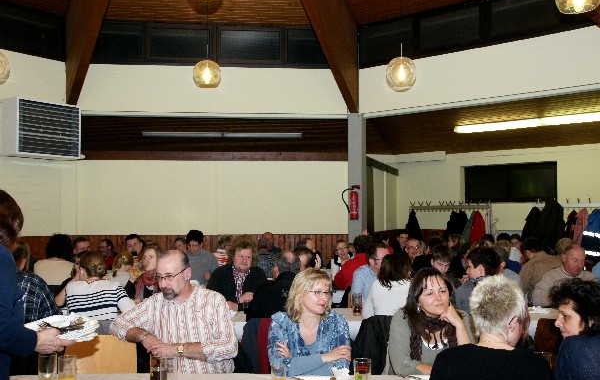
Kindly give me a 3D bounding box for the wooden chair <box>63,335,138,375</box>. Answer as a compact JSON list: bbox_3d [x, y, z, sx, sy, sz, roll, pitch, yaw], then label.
[{"bbox_3d":[-1.061,1.198,2.997,0.420,0.830,0.500,0,-2,0],"label":"wooden chair"}]

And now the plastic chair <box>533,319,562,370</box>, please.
[{"bbox_3d":[1.662,1.234,3.957,0.430,0.830,0.500,0,-2,0],"label":"plastic chair"}]

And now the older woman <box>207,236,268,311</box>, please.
[{"bbox_3d":[-0.500,1.018,4.585,0.520,1.310,0.750,0,-2,-6],"label":"older woman"}]

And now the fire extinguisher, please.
[{"bbox_3d":[0.858,0.213,10.000,0.280,0.580,0.180,-1,-2,14],"label":"fire extinguisher"}]

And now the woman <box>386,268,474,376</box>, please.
[{"bbox_3d":[0.670,0.968,2.792,0.520,1.200,0.740,0,-2,-3],"label":"woman"}]

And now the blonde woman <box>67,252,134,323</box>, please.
[{"bbox_3d":[-1.360,1.037,4.164,0.500,1.240,0.720,0,-2,6],"label":"blonde woman"}]

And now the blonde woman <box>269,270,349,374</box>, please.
[{"bbox_3d":[0.047,0.993,2.795,0.460,1.225,0.720,0,-2,-6],"label":"blonde woman"}]

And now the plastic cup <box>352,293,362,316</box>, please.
[{"bbox_3d":[0.418,0.833,4.332,0.070,0.160,0.070,0,-2,0],"label":"plastic cup"}]

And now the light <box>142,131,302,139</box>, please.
[{"bbox_3d":[-1.482,-1.052,11.447,3.030,0.080,0.120,0,-2,-5],"label":"light"}]

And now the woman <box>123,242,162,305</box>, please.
[{"bbox_3d":[-1.200,1.045,4.644,0.460,1.260,0.750,0,-2,11],"label":"woman"}]

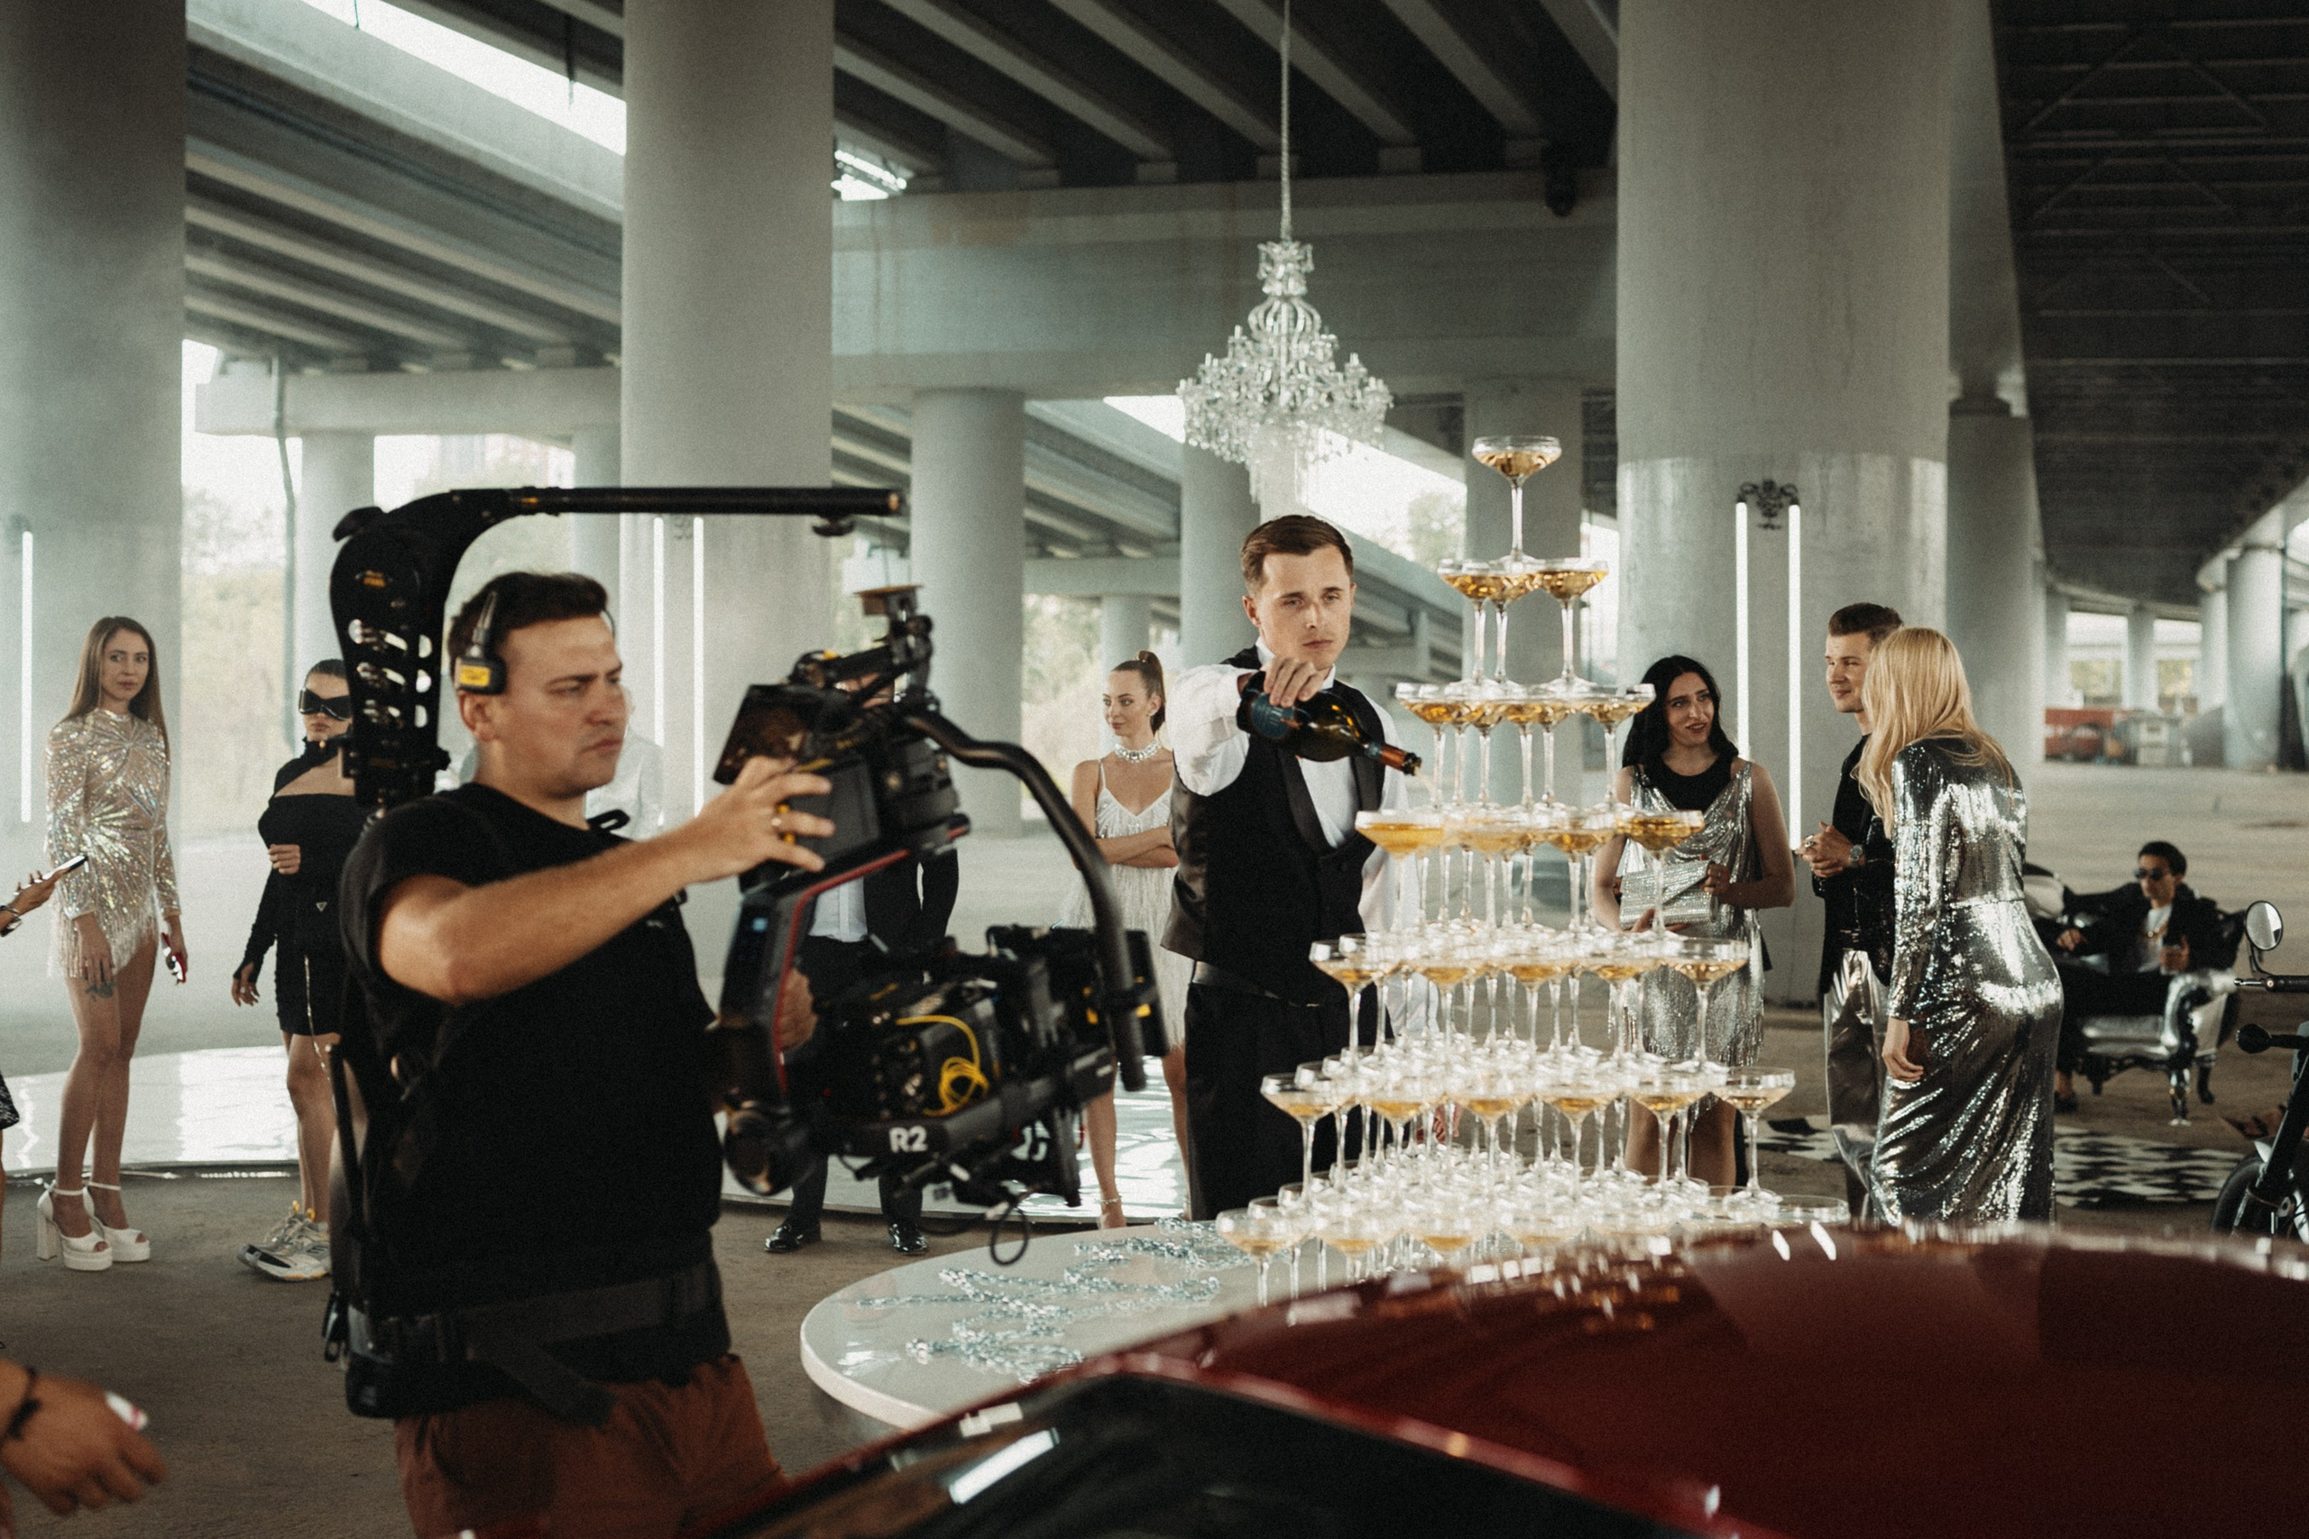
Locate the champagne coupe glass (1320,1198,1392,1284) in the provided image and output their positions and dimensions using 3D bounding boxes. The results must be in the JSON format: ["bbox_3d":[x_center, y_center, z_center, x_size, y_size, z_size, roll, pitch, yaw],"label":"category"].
[{"bbox_3d":[0.227,0.573,2.918,0.105,0.150,0.105,0,0,0],"label":"champagne coupe glass"}]

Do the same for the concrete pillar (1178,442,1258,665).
[{"bbox_3d":[1.560,-3.688,59.976,1.900,9.500,1.900,0,0,0],"label":"concrete pillar"}]

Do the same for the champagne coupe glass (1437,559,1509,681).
[{"bbox_3d":[0.392,-0.173,3.082,0.105,0.150,0.105,0,0,0],"label":"champagne coupe glass"}]

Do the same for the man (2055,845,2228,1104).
[{"bbox_3d":[4.006,0.880,10.406,0.700,1.090,0.750,1,1,43],"label":"man"}]

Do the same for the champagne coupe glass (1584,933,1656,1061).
[{"bbox_3d":[0.552,0.270,3.048,0.107,0.151,0.107,0,1,0],"label":"champagne coupe glass"}]

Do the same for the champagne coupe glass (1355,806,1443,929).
[{"bbox_3d":[0.290,0.118,3.037,0.107,0.151,0.107,0,1,0],"label":"champagne coupe glass"}]

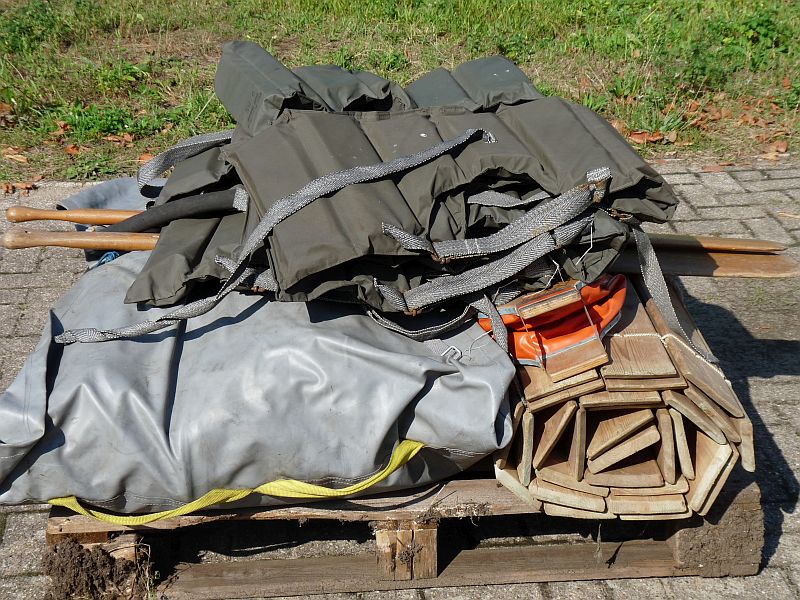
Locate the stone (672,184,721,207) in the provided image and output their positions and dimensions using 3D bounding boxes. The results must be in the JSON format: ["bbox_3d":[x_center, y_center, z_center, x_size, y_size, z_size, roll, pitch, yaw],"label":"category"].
[{"bbox_3d":[0.892,-0.281,4.362,0.100,0.070,0.204,-3,24,-6],"label":"stone"}]

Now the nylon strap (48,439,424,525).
[{"bbox_3d":[-0.273,0.304,2.459,0.645,0.095,0.110,-3,24,-6],"label":"nylon strap"}]

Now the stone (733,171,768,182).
[{"bbox_3d":[1.080,-0.354,4.531,0.100,0.070,0.090,-3,24,-6],"label":"stone"}]

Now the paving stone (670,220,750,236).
[{"bbox_3d":[0.870,-0.175,4.120,0.204,0.070,0.100,-3,24,-6],"label":"paving stone"}]

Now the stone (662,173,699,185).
[{"bbox_3d":[0.822,-0.340,4.499,0.204,0.070,0.100,-3,24,-6],"label":"stone"}]

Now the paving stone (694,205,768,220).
[{"bbox_3d":[0.962,-0.221,4.226,0.204,0.070,0.100,-3,24,-6],"label":"paving stone"}]

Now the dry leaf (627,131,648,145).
[{"bbox_3d":[0.782,-0.531,4.776,0.073,0.032,0.055,-3,24,-6],"label":"dry leaf"}]

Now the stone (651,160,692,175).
[{"bbox_3d":[0.805,-0.381,4.594,0.204,0.070,0.100,-3,24,-6],"label":"stone"}]

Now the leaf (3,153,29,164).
[{"bbox_3d":[-1.215,-0.447,4.602,0.085,0.025,0.060,-3,24,-6],"label":"leaf"}]

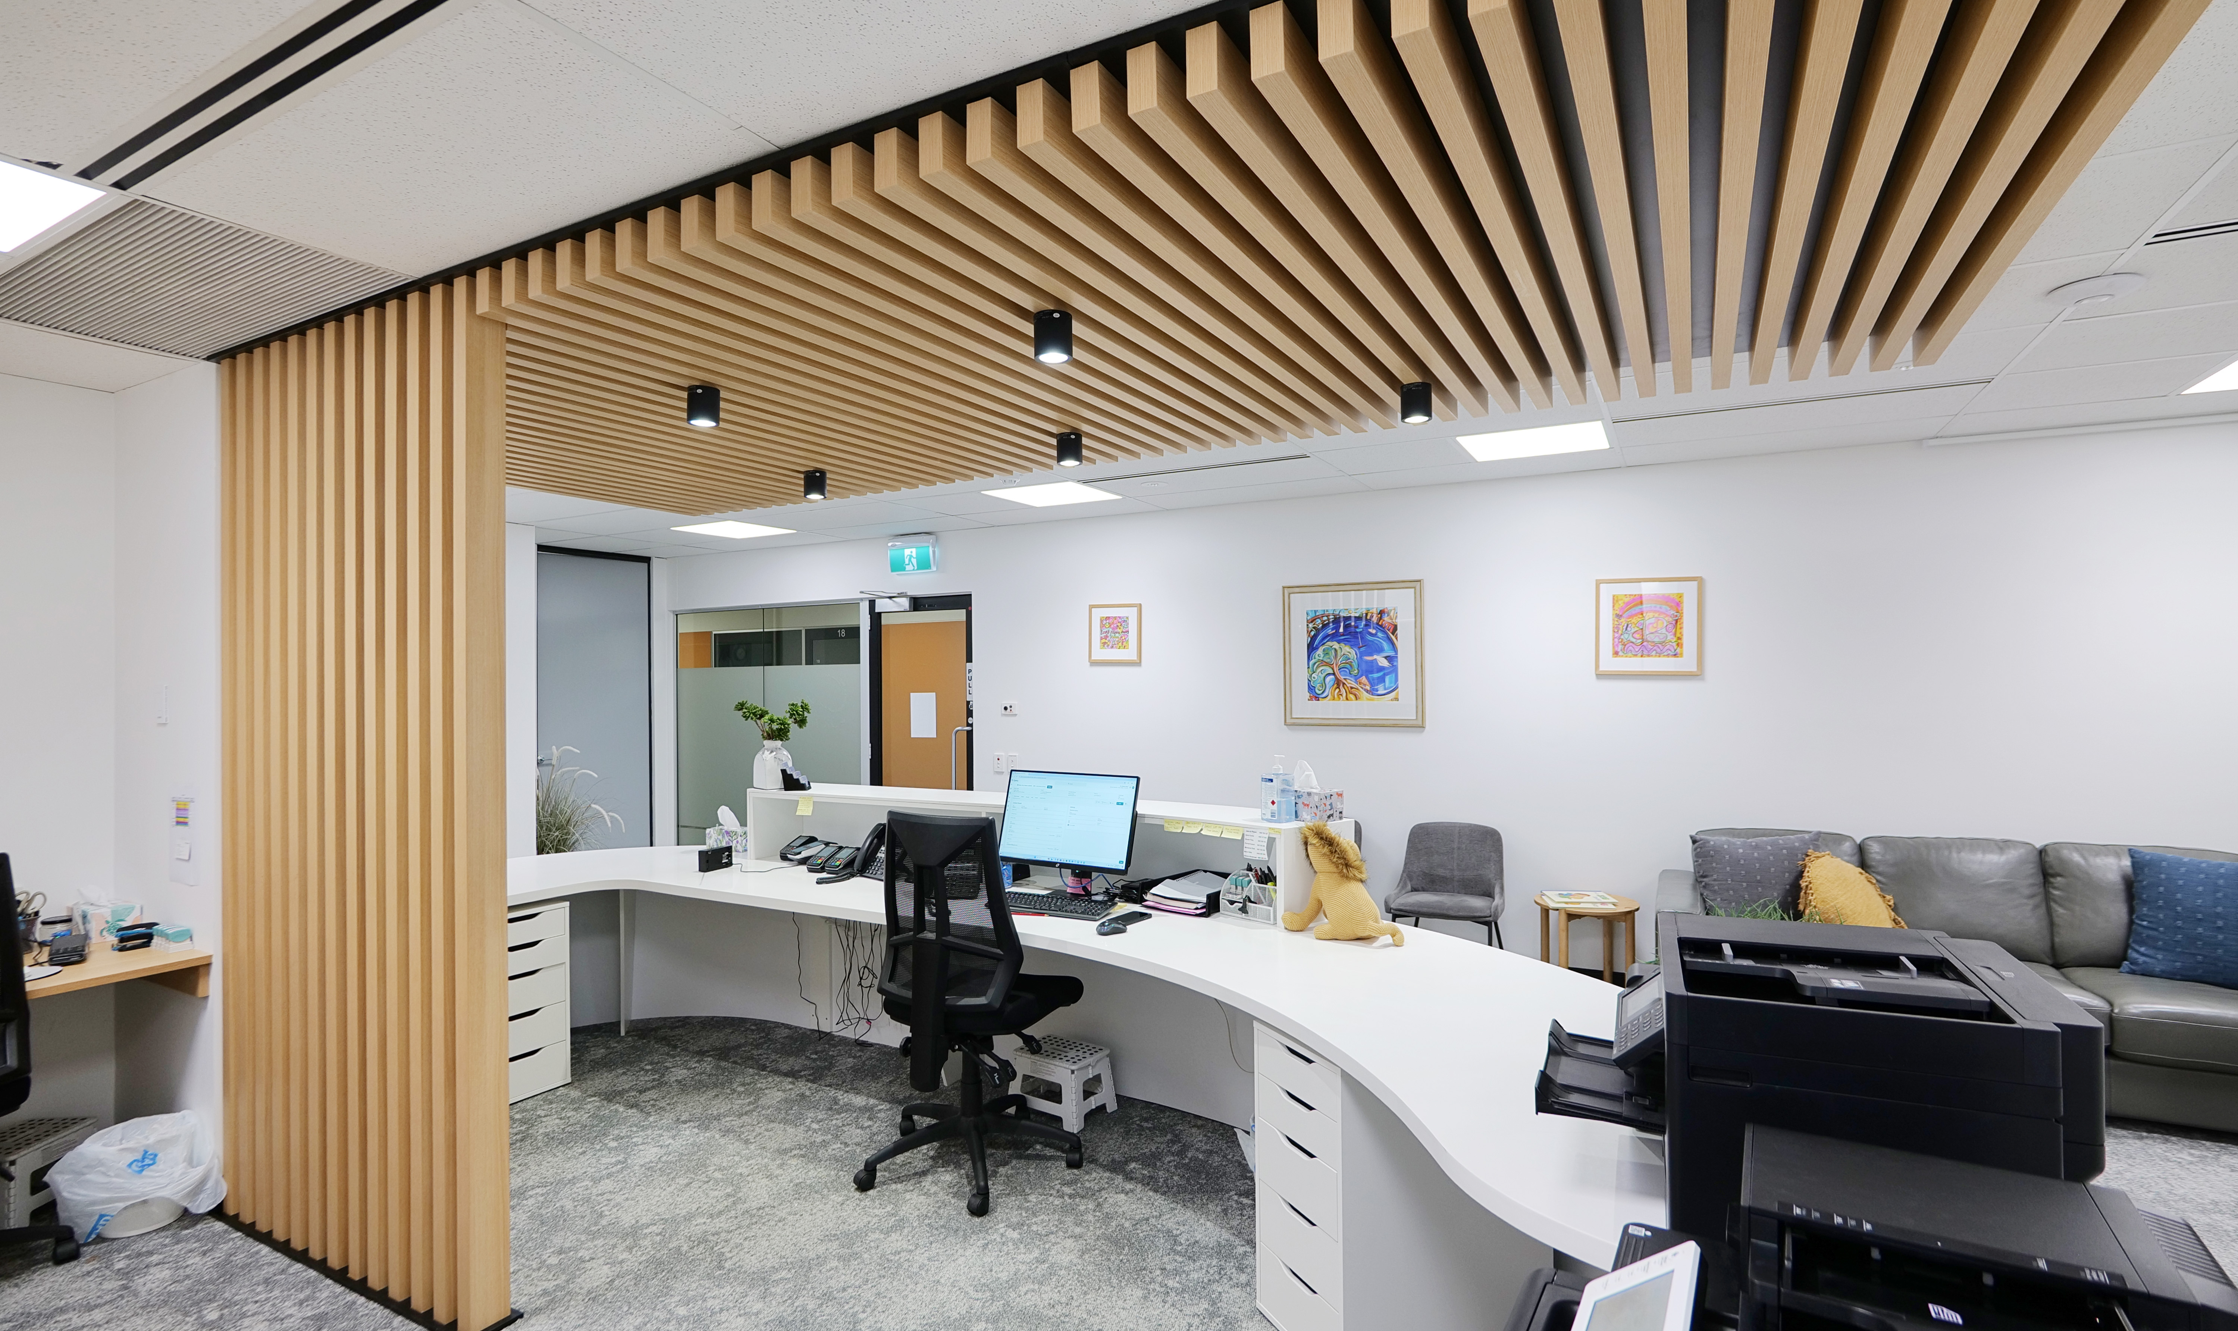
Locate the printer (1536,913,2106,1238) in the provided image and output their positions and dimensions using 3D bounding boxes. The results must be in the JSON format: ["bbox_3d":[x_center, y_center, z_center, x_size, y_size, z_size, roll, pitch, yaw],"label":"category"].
[{"bbox_3d":[1.031,0.657,1.609,0.660,0.370,0.500,0,0,21],"label":"printer"}]

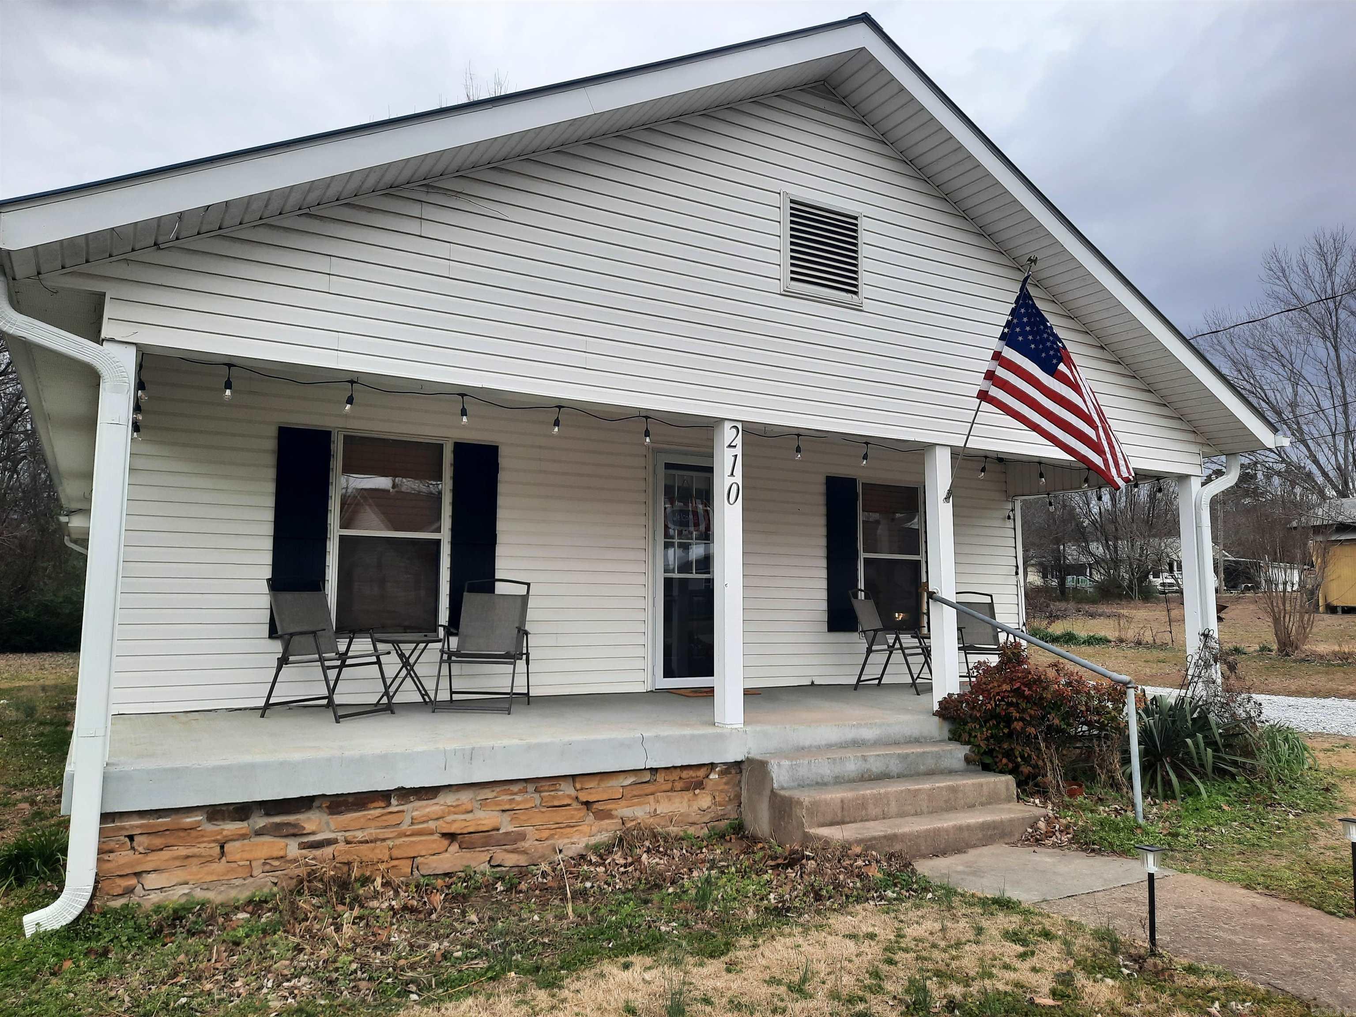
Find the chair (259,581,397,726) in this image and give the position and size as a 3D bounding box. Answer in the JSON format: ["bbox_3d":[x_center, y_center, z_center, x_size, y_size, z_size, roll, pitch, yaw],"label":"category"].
[{"bbox_3d":[-2.310,0.910,6.508,0.660,0.910,0.570,-3,-7,23],"label":"chair"}]

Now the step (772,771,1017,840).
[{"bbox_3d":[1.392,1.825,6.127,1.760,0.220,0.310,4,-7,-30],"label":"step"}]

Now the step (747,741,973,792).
[{"bbox_3d":[1.169,1.627,6.251,1.620,0.151,0.350,4,-7,-30],"label":"step"}]

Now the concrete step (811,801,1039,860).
[{"bbox_3d":[1.478,1.886,5.659,1.630,0.165,0.281,4,-7,-30],"label":"concrete step"}]

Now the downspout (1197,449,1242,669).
[{"bbox_3d":[4.948,0.792,8.825,0.670,2.630,0.110,4,-7,-30],"label":"downspout"}]

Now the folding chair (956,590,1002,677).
[{"bbox_3d":[2.913,1.241,9.342,0.570,0.910,0.660,1,-6,-6],"label":"folding chair"}]

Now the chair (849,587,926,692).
[{"bbox_3d":[1.960,1.183,8.854,0.660,0.910,0.570,-4,-8,33],"label":"chair"}]

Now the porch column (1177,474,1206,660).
[{"bbox_3d":[4.651,0.688,8.804,0.145,1.960,0.135,4,-7,-30],"label":"porch column"}]

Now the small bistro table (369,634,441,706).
[{"bbox_3d":[-1.932,1.167,6.953,0.500,0.490,0.480,4,-7,-30],"label":"small bistro table"}]

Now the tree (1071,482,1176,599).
[{"bbox_3d":[28.802,1.423,63.499,7.000,9.000,7.000,-3,-7,24],"label":"tree"}]

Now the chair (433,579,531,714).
[{"bbox_3d":[-1.379,0.970,7.024,0.570,0.910,0.660,0,-6,4],"label":"chair"}]

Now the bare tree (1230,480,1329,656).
[{"bbox_3d":[12.607,1.264,20.500,1.900,3.500,1.900,4,-7,-30],"label":"bare tree"}]

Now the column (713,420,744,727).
[{"bbox_3d":[0.327,0.414,6.329,0.130,1.960,0.130,4,-7,-30],"label":"column"}]

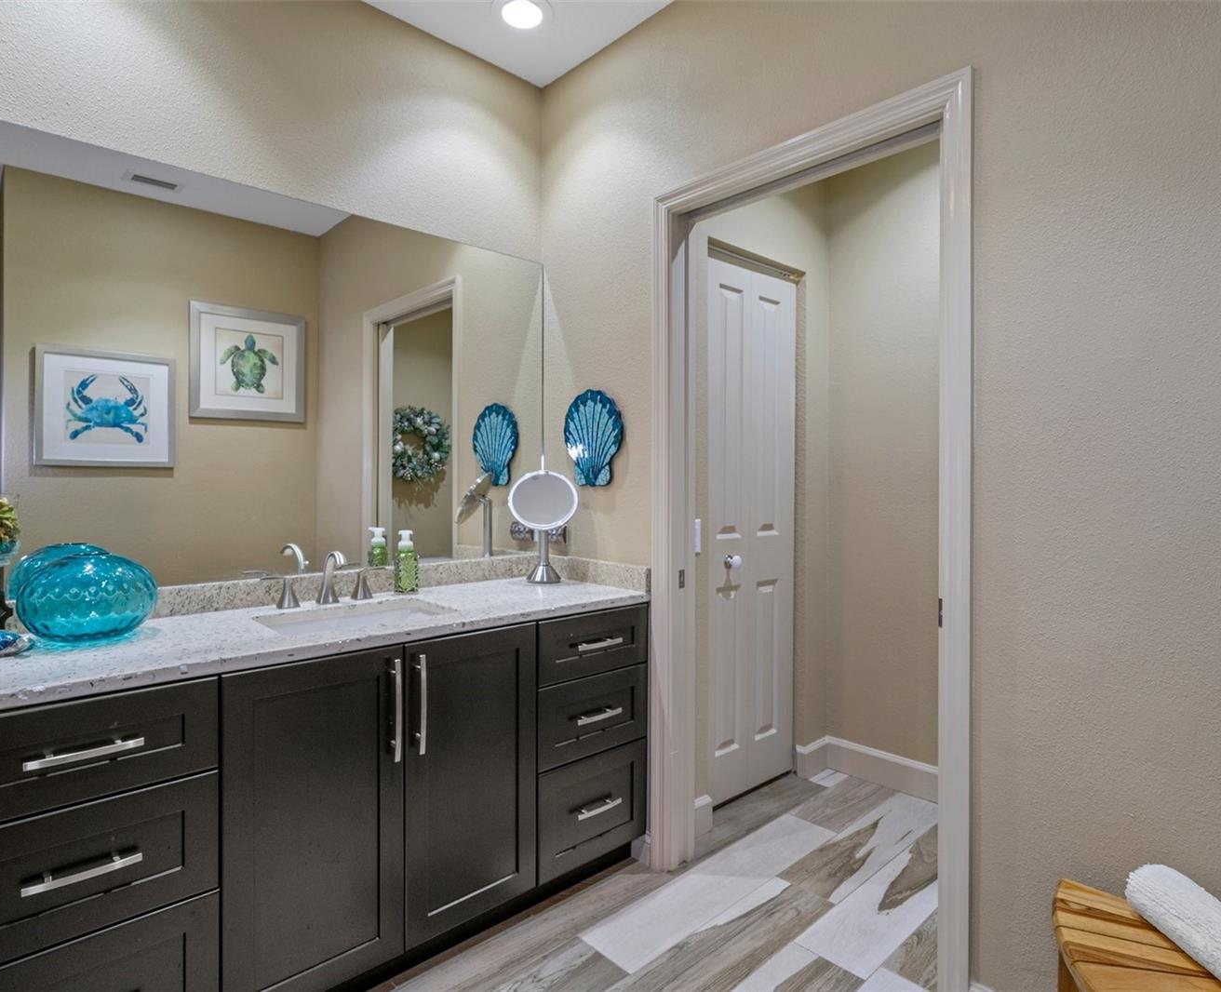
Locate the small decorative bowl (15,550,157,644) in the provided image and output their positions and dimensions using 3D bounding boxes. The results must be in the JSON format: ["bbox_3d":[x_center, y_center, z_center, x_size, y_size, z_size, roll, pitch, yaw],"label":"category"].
[{"bbox_3d":[-1.135,0.220,1.441,0.240,0.190,0.240,0,1,-43],"label":"small decorative bowl"}]

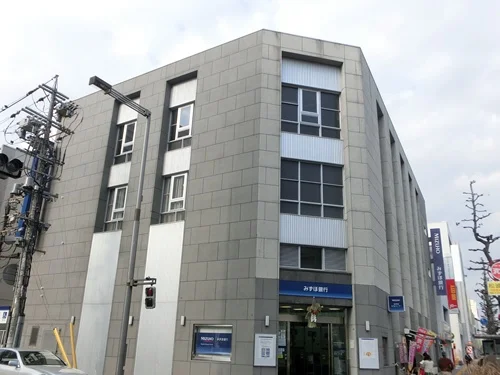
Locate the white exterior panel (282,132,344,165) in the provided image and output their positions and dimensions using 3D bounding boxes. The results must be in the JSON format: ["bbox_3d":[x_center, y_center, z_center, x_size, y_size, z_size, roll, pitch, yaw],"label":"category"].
[{"bbox_3d":[2.653,-1.626,18.495,2.869,1.161,0.100,6,-20,-12],"label":"white exterior panel"}]

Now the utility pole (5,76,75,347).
[{"bbox_3d":[-9.792,0.969,19.607,1.300,13.900,2.400,-10,-22,30],"label":"utility pole"}]

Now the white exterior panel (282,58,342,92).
[{"bbox_3d":[2.772,-5.108,19.754,2.869,1.299,0.100,6,-20,-12],"label":"white exterior panel"}]

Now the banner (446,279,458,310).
[{"bbox_3d":[21.513,11.346,46.034,1.050,2.950,0.120,-8,-22,26],"label":"banner"}]

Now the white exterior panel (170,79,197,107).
[{"bbox_3d":[-3.219,-4.677,21.556,1.788,1.307,0.100,-10,-23,30],"label":"white exterior panel"}]

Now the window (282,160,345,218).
[{"bbox_3d":[2.528,0.035,17.580,2.820,2.320,0.120,6,-20,-12],"label":"window"}]

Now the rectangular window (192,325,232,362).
[{"bbox_3d":[-1.340,5.587,15.600,1.720,1.180,0.100,-10,-22,30],"label":"rectangular window"}]

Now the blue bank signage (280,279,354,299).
[{"bbox_3d":[2.423,3.741,15.841,2.880,0.510,0.120,6,-20,-12],"label":"blue bank signage"}]

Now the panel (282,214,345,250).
[{"bbox_3d":[2.533,1.767,17.290,2.869,1.139,0.100,6,-20,-12],"label":"panel"}]

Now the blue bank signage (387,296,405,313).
[{"bbox_3d":[6.073,4.833,17.900,0.680,0.630,0.150,-8,-22,26],"label":"blue bank signage"}]

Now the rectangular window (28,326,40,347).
[{"bbox_3d":[-10.351,7.179,20.905,0.510,0.850,0.100,-10,-22,30],"label":"rectangular window"}]

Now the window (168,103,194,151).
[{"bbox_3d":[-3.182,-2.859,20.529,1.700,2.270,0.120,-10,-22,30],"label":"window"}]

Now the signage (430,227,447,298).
[{"bbox_3d":[16.499,6.444,37.944,0.780,5.850,0.250,-8,-22,26],"label":"signage"}]

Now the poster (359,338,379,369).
[{"bbox_3d":[4.275,5.939,15.473,0.770,1.010,0.050,6,-20,-12],"label":"poster"}]

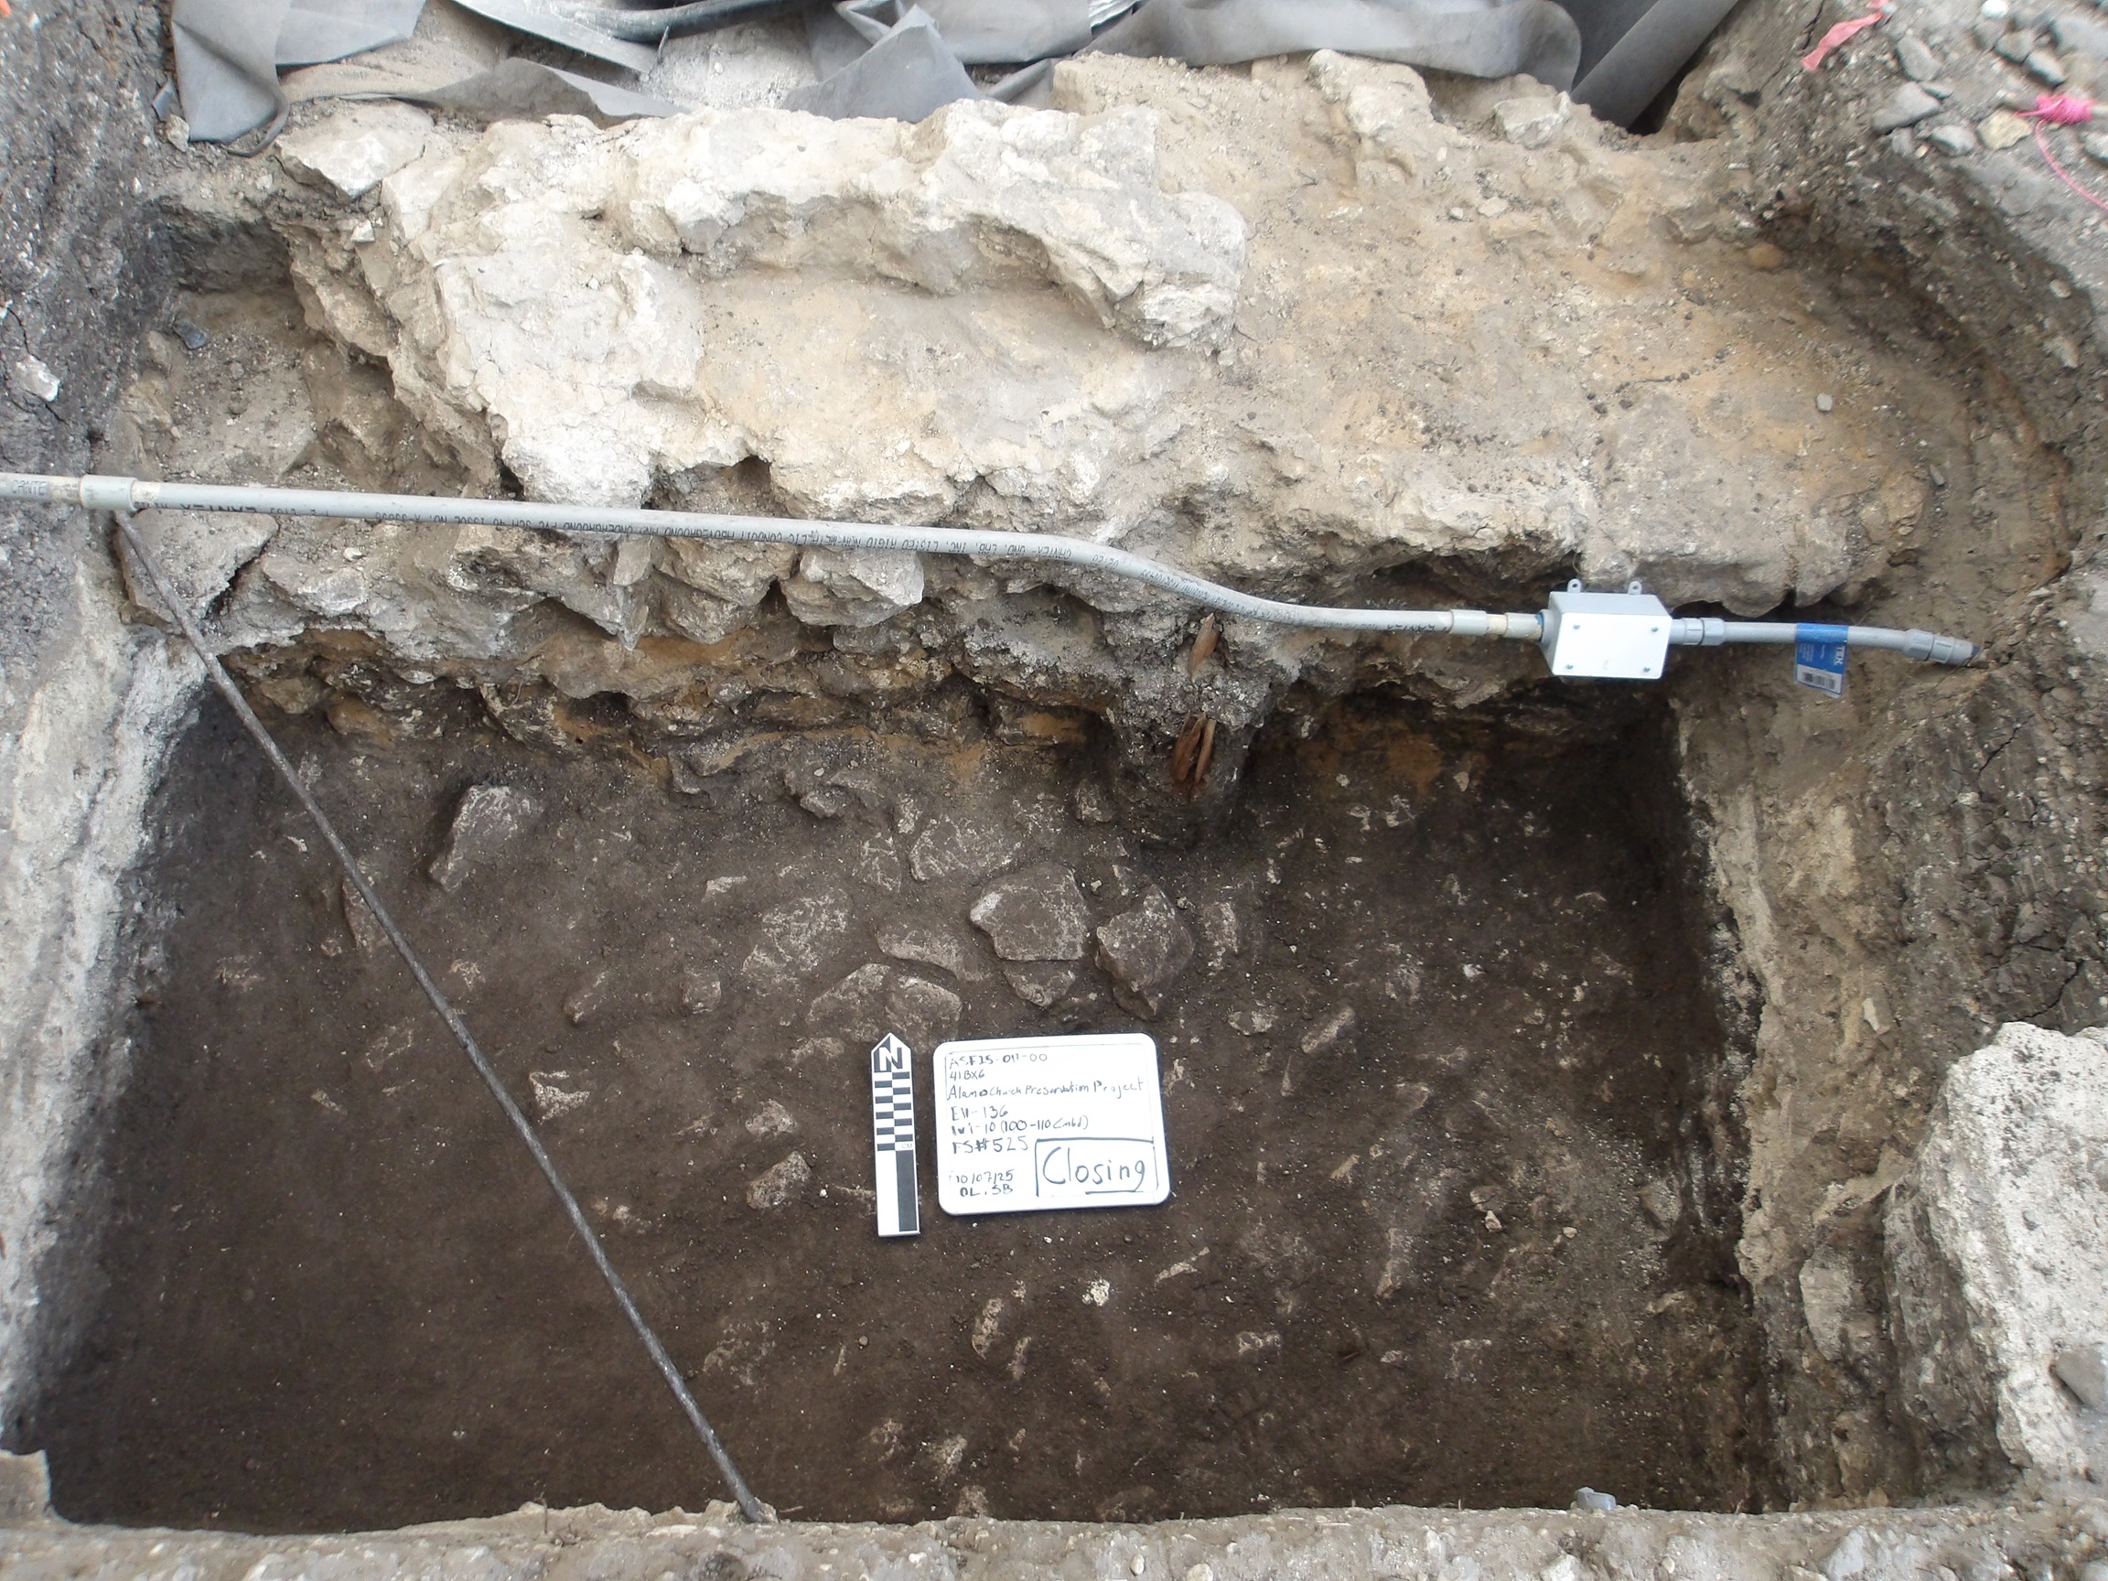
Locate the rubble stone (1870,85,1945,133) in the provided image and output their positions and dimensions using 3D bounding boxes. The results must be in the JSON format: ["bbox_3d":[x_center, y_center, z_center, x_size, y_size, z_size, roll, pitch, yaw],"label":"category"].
[{"bbox_3d":[0.993,-0.792,1.912,0.080,0.035,0.048,-26,66,-15],"label":"rubble stone"}]

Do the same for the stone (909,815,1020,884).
[{"bbox_3d":[-0.117,0.089,2.183,0.143,0.055,0.086,-3,62,-3],"label":"stone"}]

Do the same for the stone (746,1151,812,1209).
[{"bbox_3d":[-0.339,0.497,2.056,0.085,0.050,0.050,-36,72,-17],"label":"stone"}]

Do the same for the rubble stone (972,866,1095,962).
[{"bbox_3d":[-0.031,0.171,2.143,0.153,0.065,0.135,0,62,-2],"label":"rubble stone"}]

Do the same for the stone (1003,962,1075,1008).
[{"bbox_3d":[-0.023,0.263,2.178,0.098,0.060,0.068,6,65,0],"label":"stone"}]

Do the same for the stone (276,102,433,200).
[{"bbox_3d":[-0.846,-0.770,1.985,0.175,0.065,0.110,-4,63,-4],"label":"stone"}]

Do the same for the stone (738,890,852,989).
[{"bbox_3d":[-0.335,0.195,2.132,0.100,0.055,0.160,39,68,17],"label":"stone"}]

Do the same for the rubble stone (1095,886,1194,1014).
[{"bbox_3d":[0.127,0.225,2.192,0.115,0.100,0.131,-36,72,-17],"label":"rubble stone"}]

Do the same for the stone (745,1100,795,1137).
[{"bbox_3d":[-0.345,0.407,2.018,0.057,0.032,0.043,0,62,-2],"label":"stone"}]

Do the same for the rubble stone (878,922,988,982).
[{"bbox_3d":[-0.158,0.218,2.192,0.162,0.060,0.071,18,66,5],"label":"rubble stone"}]

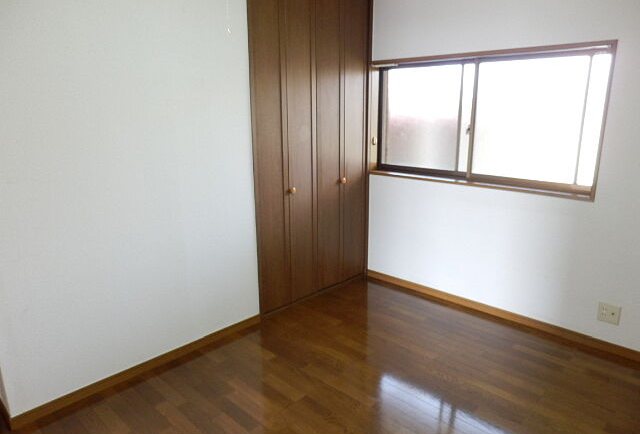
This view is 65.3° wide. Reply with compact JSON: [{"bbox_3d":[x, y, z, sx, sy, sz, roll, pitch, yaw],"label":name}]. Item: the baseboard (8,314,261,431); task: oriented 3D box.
[{"bbox_3d":[-0.943,0.838,2.897,0.016,0.060,1.530,13,20,42],"label":"baseboard"}]

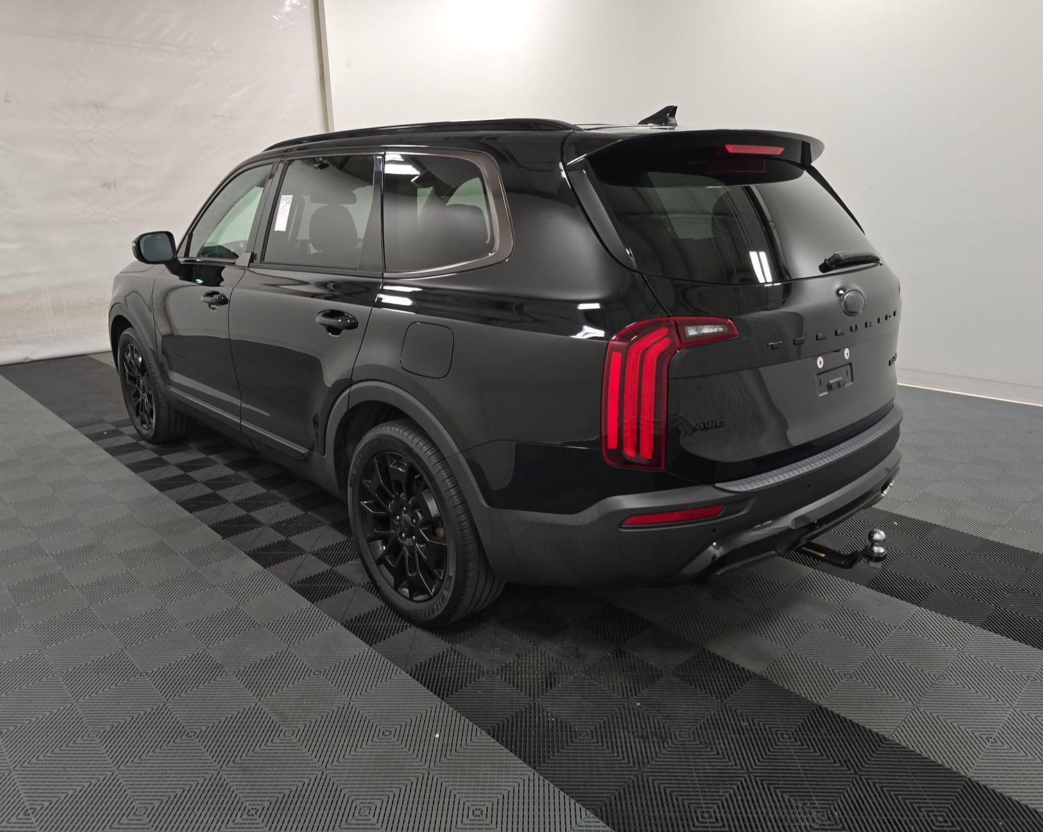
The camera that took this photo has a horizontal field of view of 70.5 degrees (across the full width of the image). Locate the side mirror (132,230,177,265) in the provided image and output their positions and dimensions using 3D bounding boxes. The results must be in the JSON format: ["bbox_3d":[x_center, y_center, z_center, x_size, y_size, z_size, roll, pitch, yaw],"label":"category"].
[{"bbox_3d":[-1.833,-0.837,3.680,0.215,0.170,0.140,-15,21,-41],"label":"side mirror"}]

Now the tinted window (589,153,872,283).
[{"bbox_3d":[0.797,-0.638,2.353,1.410,0.520,0.130,-15,-17,-41],"label":"tinted window"}]

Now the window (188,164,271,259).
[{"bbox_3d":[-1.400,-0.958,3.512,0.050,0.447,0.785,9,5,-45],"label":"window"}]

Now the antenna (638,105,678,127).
[{"bbox_3d":[0.481,-1.046,2.588,0.070,0.066,0.172,-15,21,-41],"label":"antenna"}]

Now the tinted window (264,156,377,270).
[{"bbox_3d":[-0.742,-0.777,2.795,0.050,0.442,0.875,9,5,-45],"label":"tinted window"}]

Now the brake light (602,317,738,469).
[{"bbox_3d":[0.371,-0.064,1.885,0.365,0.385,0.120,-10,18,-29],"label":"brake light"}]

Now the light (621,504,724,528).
[{"bbox_3d":[0.393,0.259,1.914,0.300,0.045,0.040,-6,17,-20],"label":"light"}]

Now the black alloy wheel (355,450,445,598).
[{"bbox_3d":[-0.362,0.369,2.611,0.180,0.545,0.545,-15,21,-41],"label":"black alloy wheel"}]

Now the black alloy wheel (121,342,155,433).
[{"bbox_3d":[-2.333,-0.193,4.662,0.180,0.545,0.545,-15,21,-42],"label":"black alloy wheel"}]

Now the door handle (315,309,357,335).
[{"bbox_3d":[-0.649,-0.324,2.576,0.060,0.076,0.245,-15,21,-41],"label":"door handle"}]

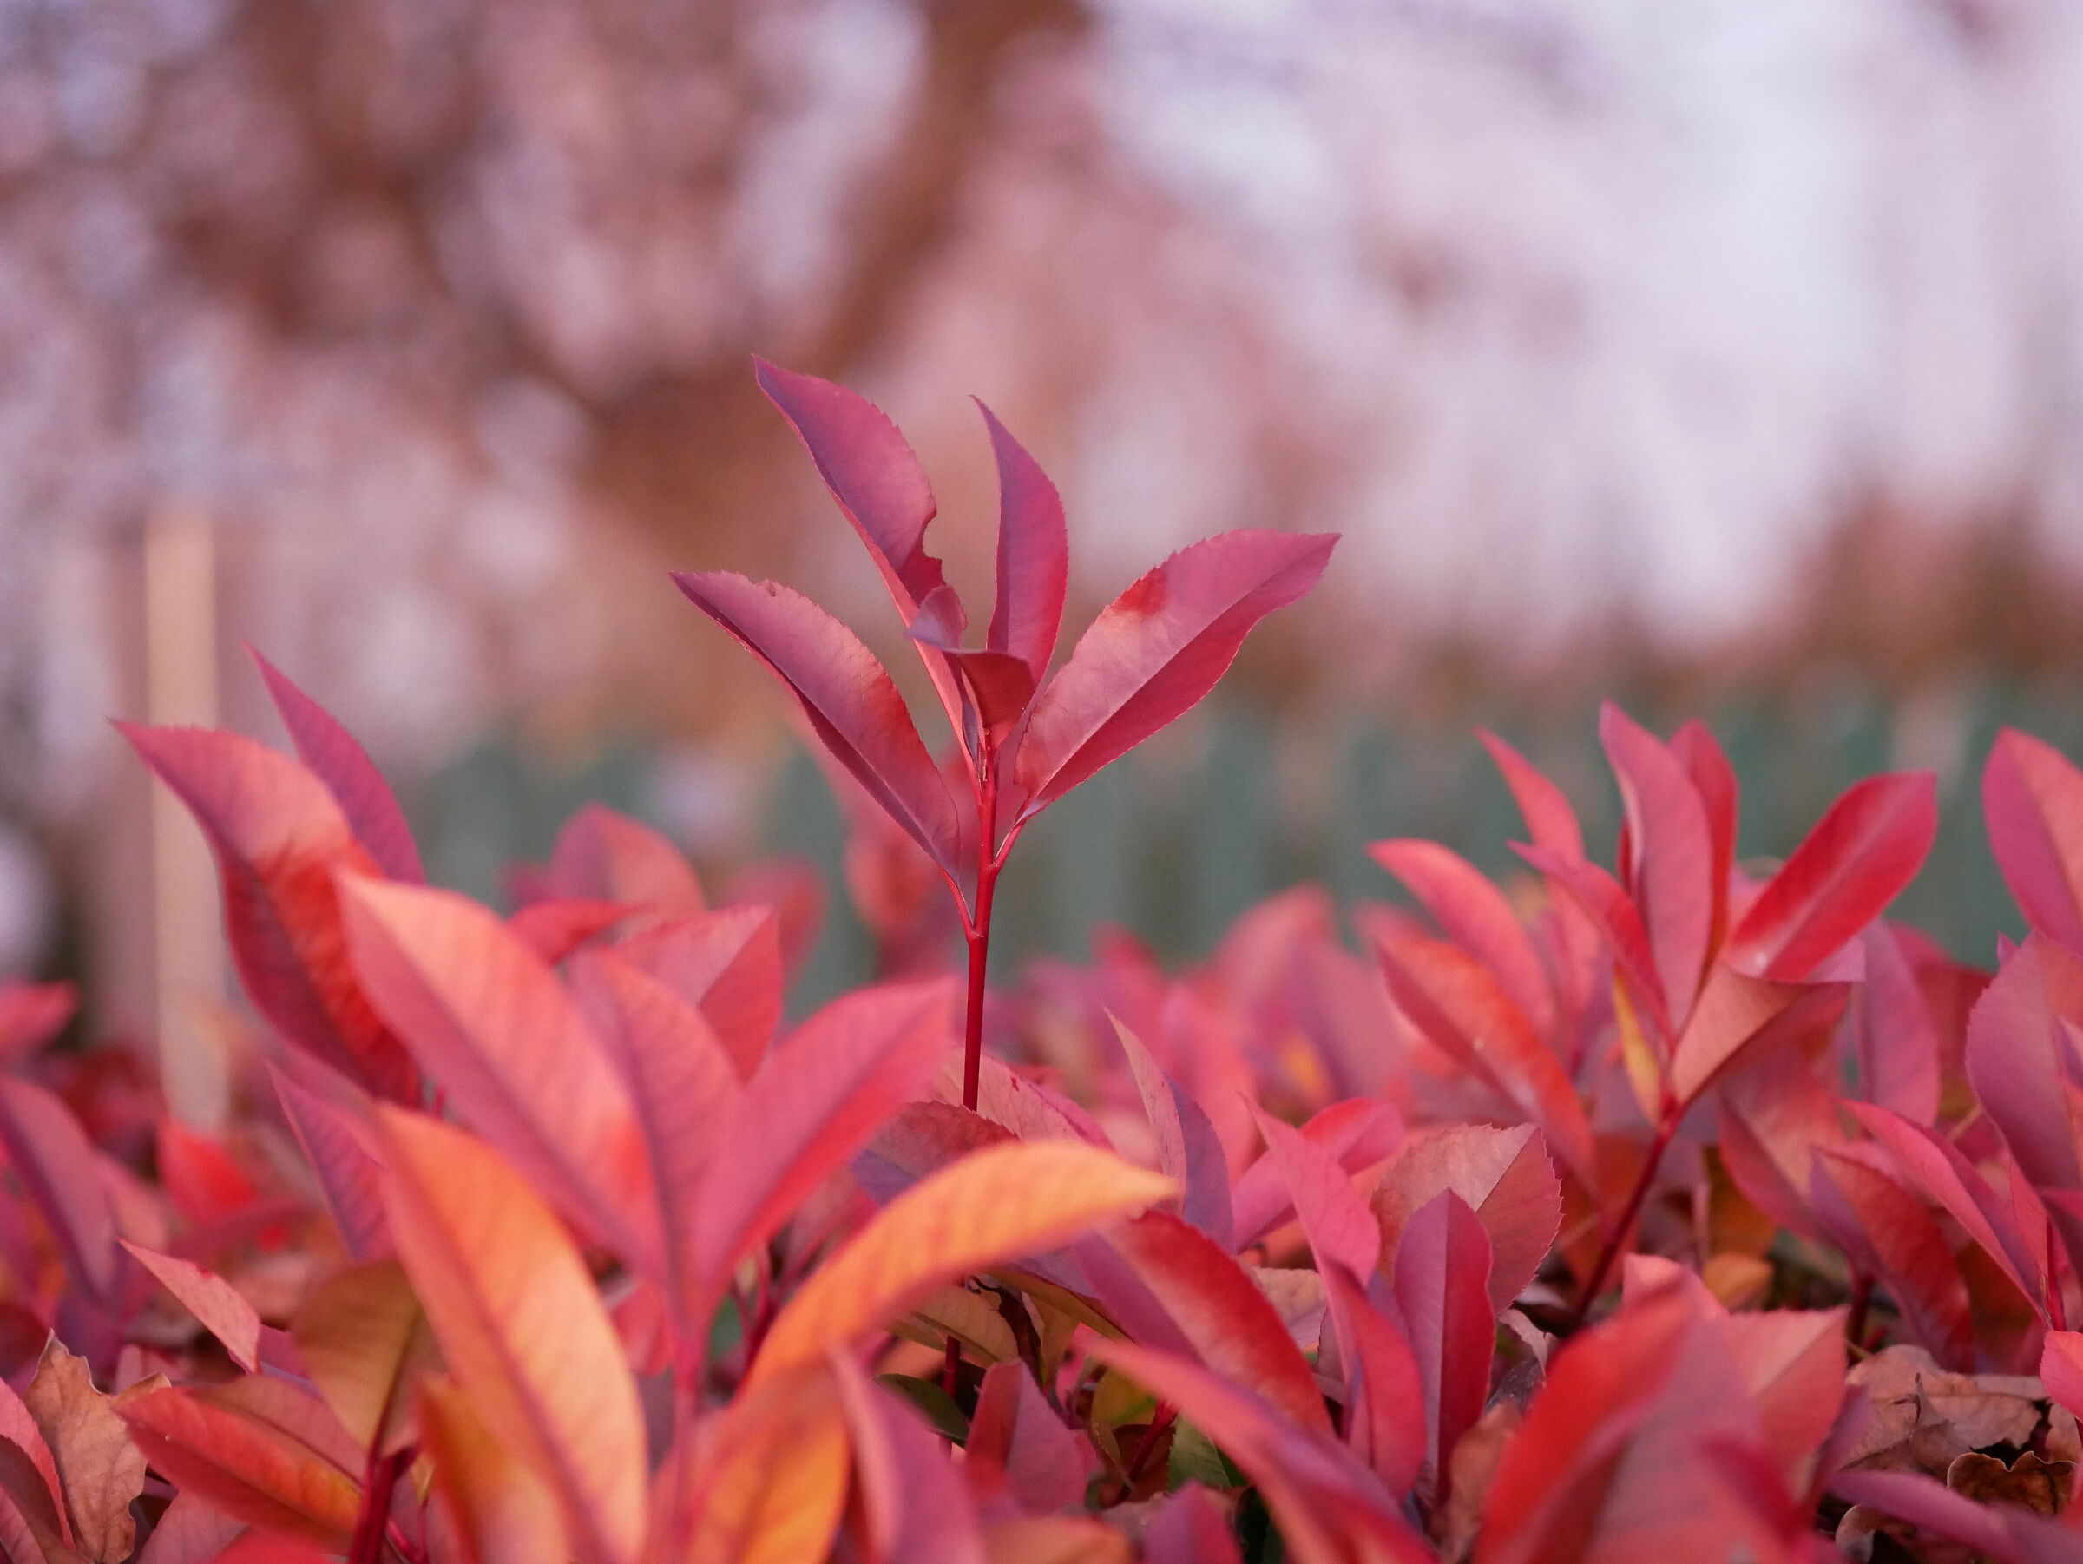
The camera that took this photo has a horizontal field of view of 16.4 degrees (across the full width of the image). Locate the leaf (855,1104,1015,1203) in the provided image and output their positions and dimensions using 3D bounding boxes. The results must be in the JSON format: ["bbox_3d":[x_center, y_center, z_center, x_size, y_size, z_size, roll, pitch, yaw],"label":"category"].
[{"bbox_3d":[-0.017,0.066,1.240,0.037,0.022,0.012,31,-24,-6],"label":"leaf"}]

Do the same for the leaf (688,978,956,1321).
[{"bbox_3d":[-0.033,0.055,1.080,0.021,0.064,0.013,33,-10,27],"label":"leaf"}]

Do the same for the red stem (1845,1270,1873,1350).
[{"bbox_3d":[0.145,0.094,1.282,0.004,0.015,0.004,14,-19,0],"label":"red stem"}]

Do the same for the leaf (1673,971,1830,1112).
[{"bbox_3d":[0.130,0.048,1.320,0.040,0.019,0.016,-40,-19,17],"label":"leaf"}]

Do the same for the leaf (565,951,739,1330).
[{"bbox_3d":[-0.060,0.056,1.110,0.025,0.064,0.014,-14,-20,-11],"label":"leaf"}]

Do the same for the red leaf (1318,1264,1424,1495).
[{"bbox_3d":[0.053,0.097,1.170,0.013,0.040,0.010,-17,0,-29],"label":"red leaf"}]

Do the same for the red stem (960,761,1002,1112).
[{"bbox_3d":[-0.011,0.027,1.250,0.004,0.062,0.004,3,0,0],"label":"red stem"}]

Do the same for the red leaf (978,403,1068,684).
[{"bbox_3d":[-0.004,-0.039,1.300,0.017,0.062,0.016,-4,-14,-13],"label":"red leaf"}]

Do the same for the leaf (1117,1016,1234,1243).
[{"bbox_3d":[0.024,0.066,1.310,0.015,0.052,0.014,-18,-12,-19],"label":"leaf"}]

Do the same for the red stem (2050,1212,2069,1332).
[{"bbox_3d":[0.189,0.091,1.340,0.004,0.023,0.004,-4,0,0],"label":"red stem"}]

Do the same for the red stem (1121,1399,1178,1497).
[{"bbox_3d":[0.019,0.116,1.260,0.004,0.018,0.004,25,0,0],"label":"red stem"}]

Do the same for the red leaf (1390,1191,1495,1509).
[{"bbox_3d":[0.069,0.098,1.240,0.017,0.055,0.013,1,-7,-6],"label":"red leaf"}]

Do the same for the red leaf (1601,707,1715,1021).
[{"bbox_3d":[0.109,0.015,1.308,0.017,0.059,0.011,-9,-5,-19],"label":"red leaf"}]

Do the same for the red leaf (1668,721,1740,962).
[{"bbox_3d":[0.119,0.014,1.325,0.019,0.055,0.011,6,-21,-5],"label":"red leaf"}]

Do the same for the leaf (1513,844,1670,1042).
[{"bbox_3d":[0.106,0.031,1.400,0.014,0.052,0.016,-21,22,52],"label":"leaf"}]

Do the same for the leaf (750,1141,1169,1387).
[{"bbox_3d":[-0.013,0.073,1.120,0.072,0.024,0.022,-27,-22,-6],"label":"leaf"}]

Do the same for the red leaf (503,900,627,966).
[{"bbox_3d":[-0.077,0.027,1.163,0.028,0.011,0.016,-35,47,-10],"label":"red leaf"}]

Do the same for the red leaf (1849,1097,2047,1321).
[{"bbox_3d":[0.153,0.072,1.218,0.014,0.012,0.052,-9,49,-44],"label":"red leaf"}]

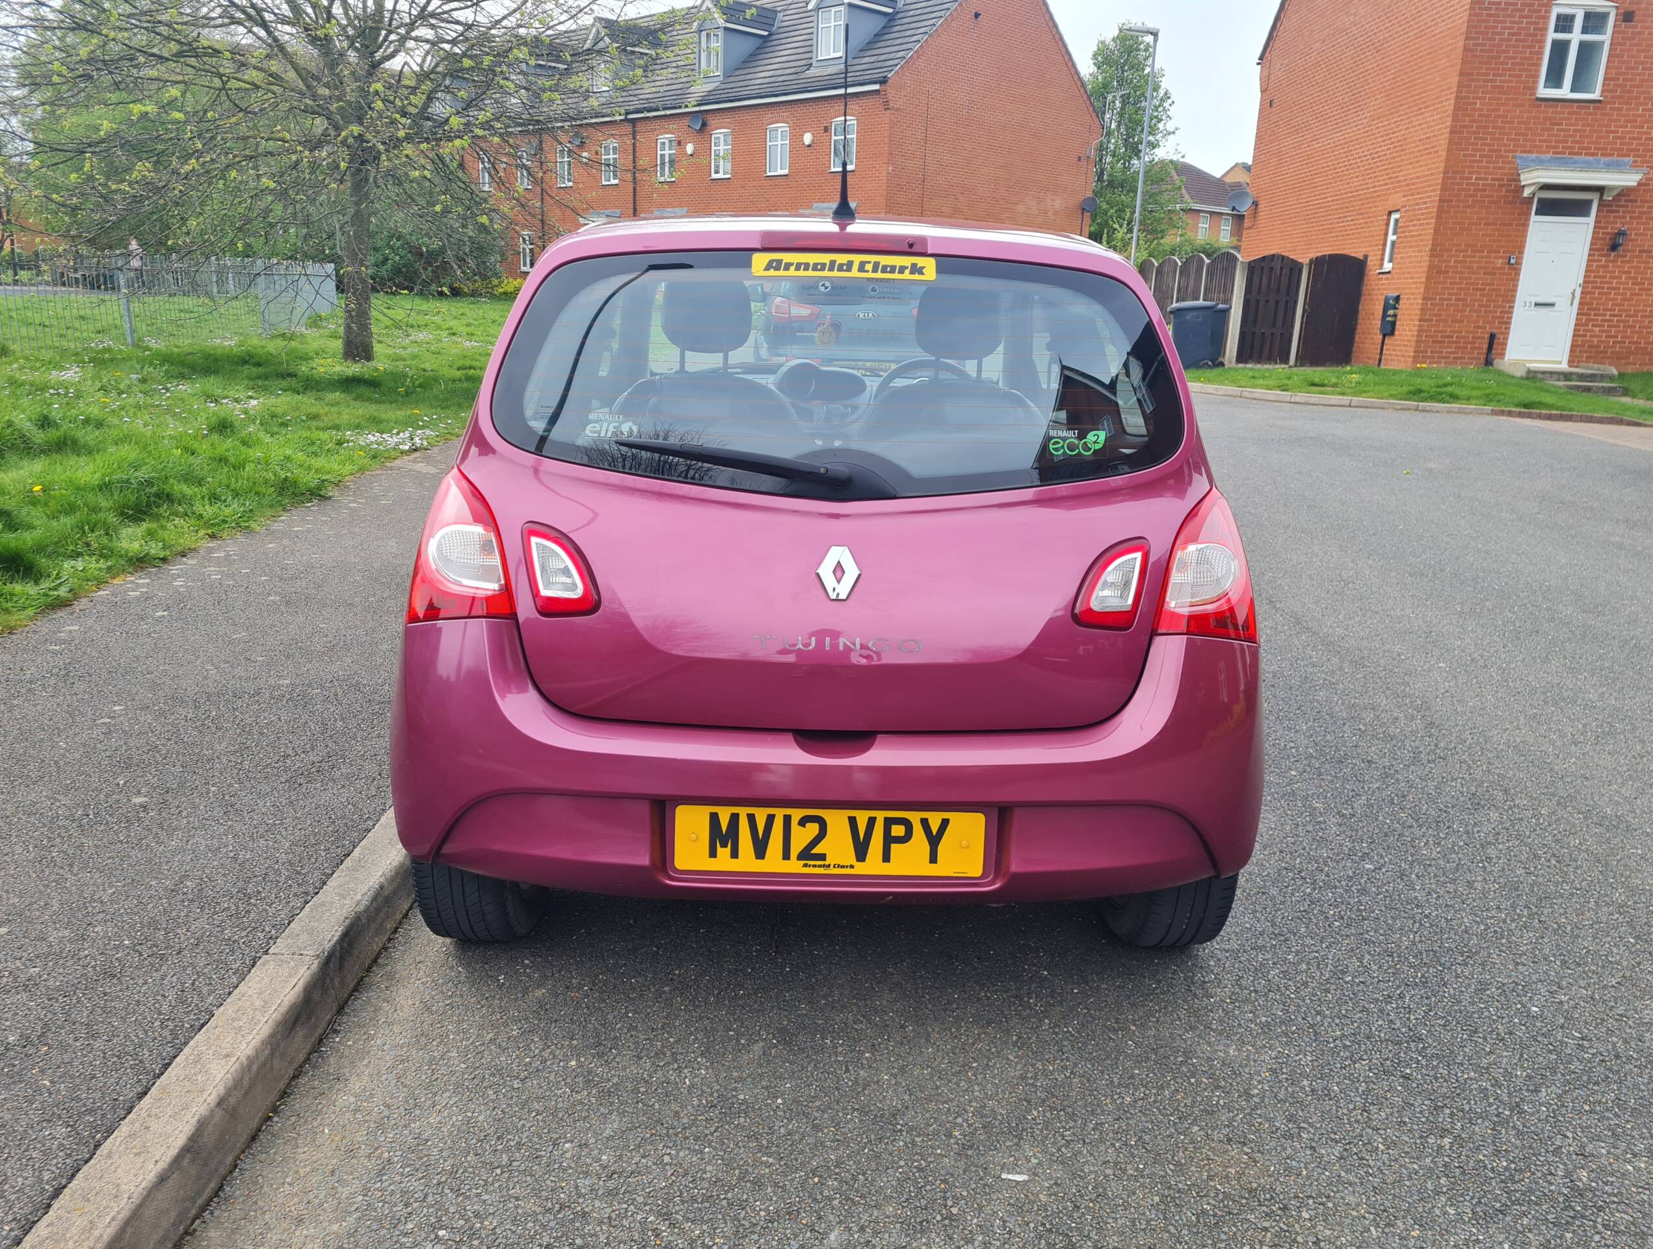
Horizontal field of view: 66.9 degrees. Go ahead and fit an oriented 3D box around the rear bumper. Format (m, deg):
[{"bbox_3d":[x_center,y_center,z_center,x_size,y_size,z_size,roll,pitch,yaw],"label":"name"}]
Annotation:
[{"bbox_3d":[0.003,0.223,2.208,1.630,0.430,0.400,2,15,-1],"label":"rear bumper"}]

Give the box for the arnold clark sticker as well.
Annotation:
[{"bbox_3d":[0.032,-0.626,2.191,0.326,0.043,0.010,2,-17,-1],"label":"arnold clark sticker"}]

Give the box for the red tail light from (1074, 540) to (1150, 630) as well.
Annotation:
[{"bbox_3d":[0.475,-0.066,2.083,0.128,0.155,0.070,-1,16,-12],"label":"red tail light"}]

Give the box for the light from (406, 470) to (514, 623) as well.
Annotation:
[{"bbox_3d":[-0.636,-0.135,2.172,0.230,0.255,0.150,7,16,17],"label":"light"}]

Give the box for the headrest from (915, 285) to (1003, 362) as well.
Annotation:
[{"bbox_3d":[0.353,-0.800,3.324,0.235,0.195,0.120,2,15,-1],"label":"headrest"}]

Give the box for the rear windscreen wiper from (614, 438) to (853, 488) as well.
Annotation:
[{"bbox_3d":[-0.157,-0.270,2.076,0.405,0.045,0.045,9,-17,5],"label":"rear windscreen wiper"}]

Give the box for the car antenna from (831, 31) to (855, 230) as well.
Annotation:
[{"bbox_3d":[0.035,-0.914,2.299,0.045,0.373,0.060,0,45,0],"label":"car antenna"}]

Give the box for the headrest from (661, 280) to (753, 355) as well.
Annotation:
[{"bbox_3d":[-0.318,-0.816,3.325,0.235,0.195,0.120,2,15,-1],"label":"headrest"}]

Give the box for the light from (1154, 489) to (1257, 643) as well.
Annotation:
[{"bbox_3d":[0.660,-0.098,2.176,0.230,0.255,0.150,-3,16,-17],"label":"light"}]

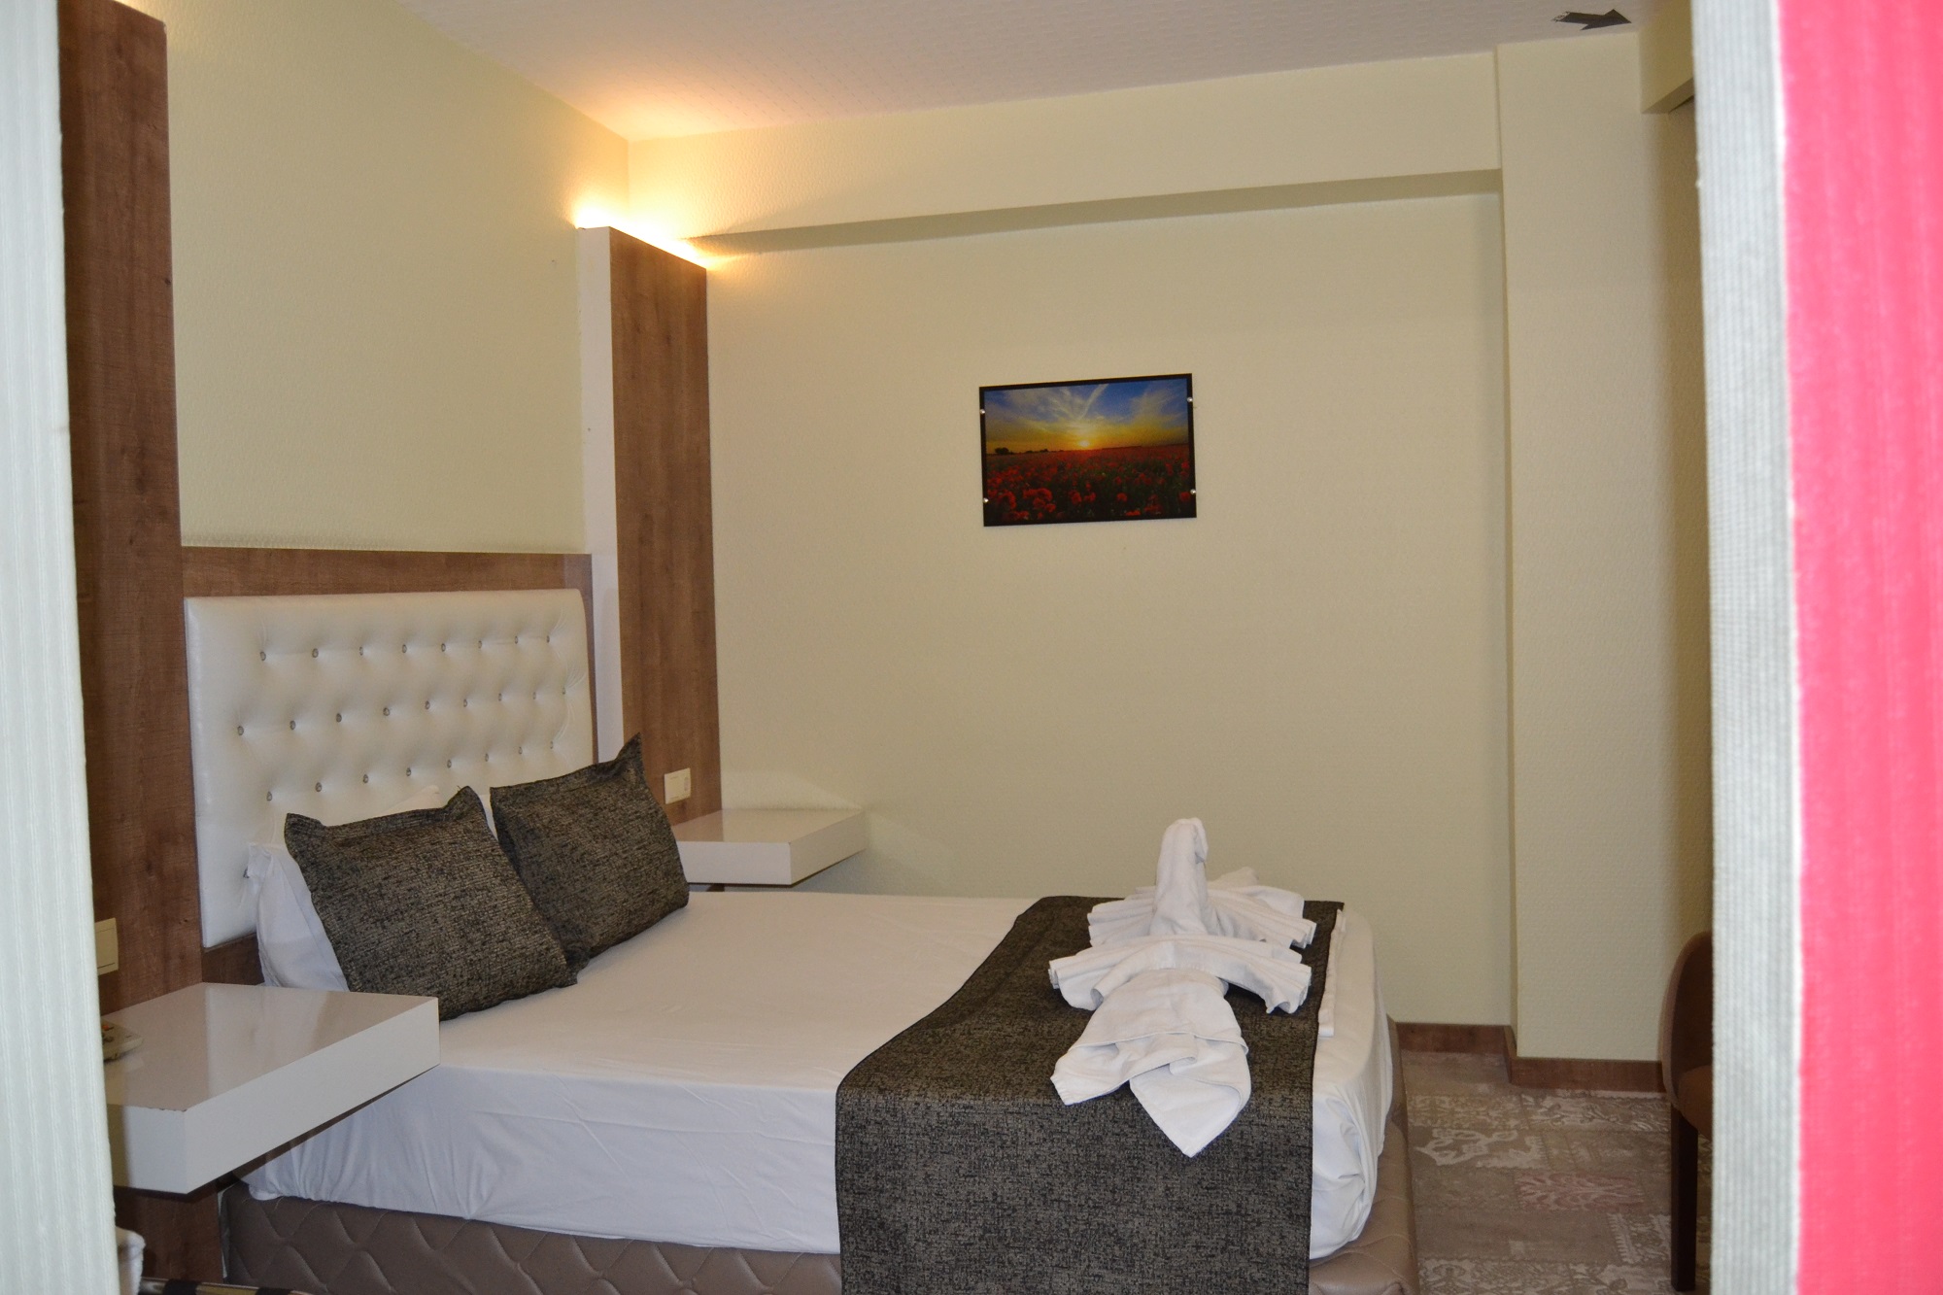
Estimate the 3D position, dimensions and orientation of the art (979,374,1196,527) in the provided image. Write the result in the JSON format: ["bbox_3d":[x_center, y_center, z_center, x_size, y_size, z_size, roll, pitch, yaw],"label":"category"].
[{"bbox_3d":[0.321,-0.549,4.242,0.602,0.399,0.023,-1,2,14],"label":"art"}]

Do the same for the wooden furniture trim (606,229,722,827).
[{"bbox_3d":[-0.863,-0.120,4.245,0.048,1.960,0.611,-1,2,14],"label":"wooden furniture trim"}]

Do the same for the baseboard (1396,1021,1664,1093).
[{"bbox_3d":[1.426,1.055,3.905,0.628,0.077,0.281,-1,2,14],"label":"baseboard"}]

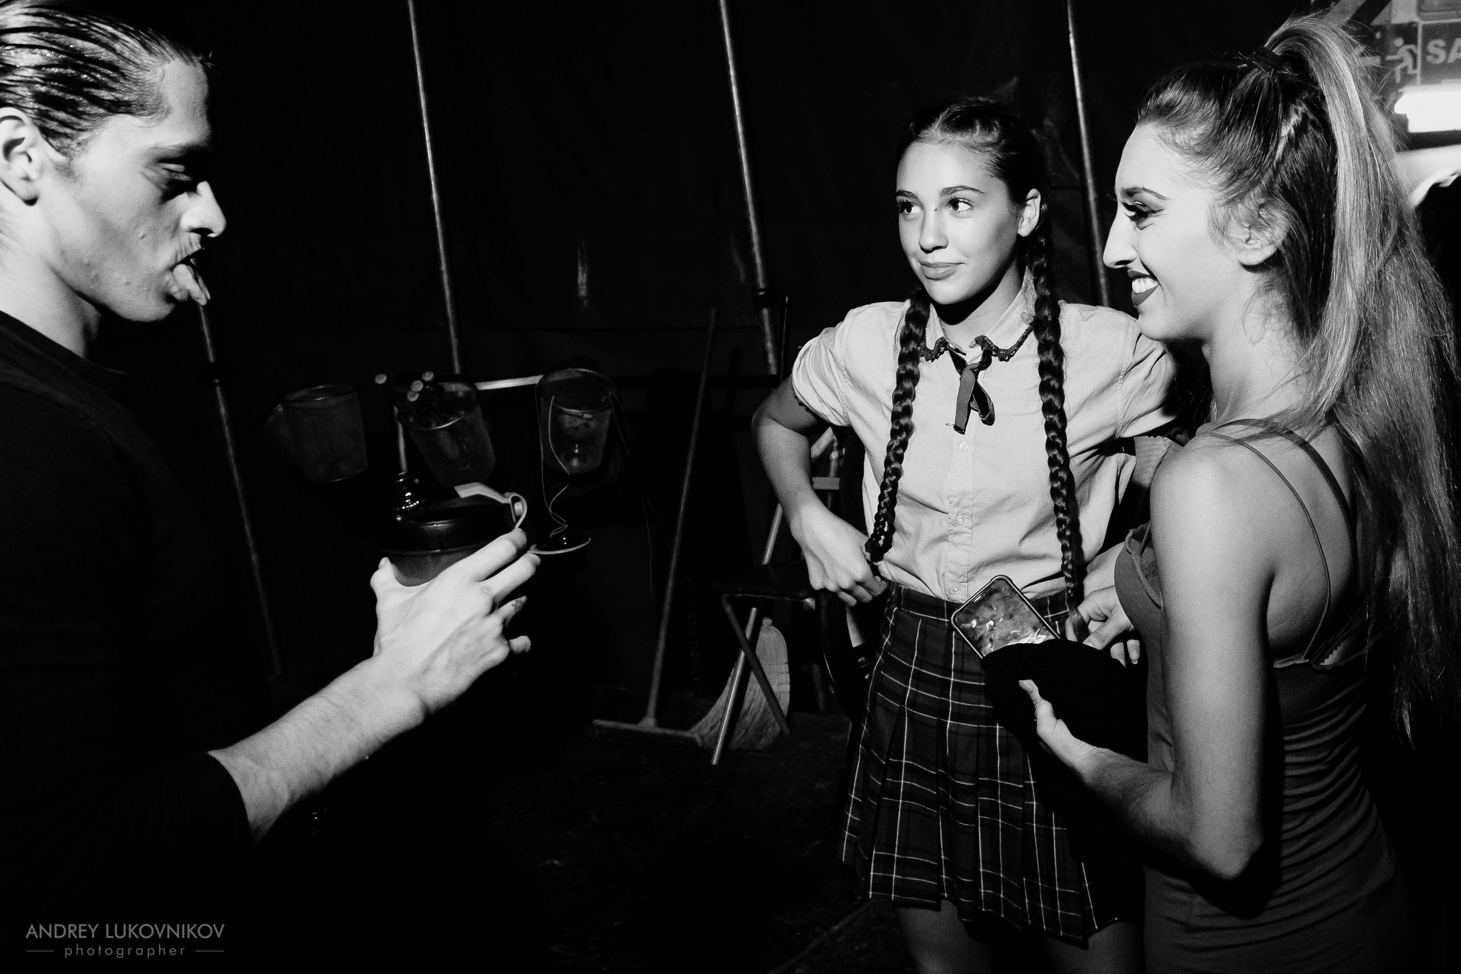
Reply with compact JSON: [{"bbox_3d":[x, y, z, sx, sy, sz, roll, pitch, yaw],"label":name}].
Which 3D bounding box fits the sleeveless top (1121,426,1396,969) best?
[{"bbox_3d":[0.513,0.198,1.049,0.250,0.580,0.320,11,19,37],"label":"sleeveless top"}]

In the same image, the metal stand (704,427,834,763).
[{"bbox_3d":[0.180,0.310,3.045,0.380,0.870,0.420,7,17,26],"label":"metal stand"}]

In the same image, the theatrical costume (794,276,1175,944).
[{"bbox_3d":[0.327,0.131,1.403,0.450,0.790,0.290,5,16,22],"label":"theatrical costume"}]

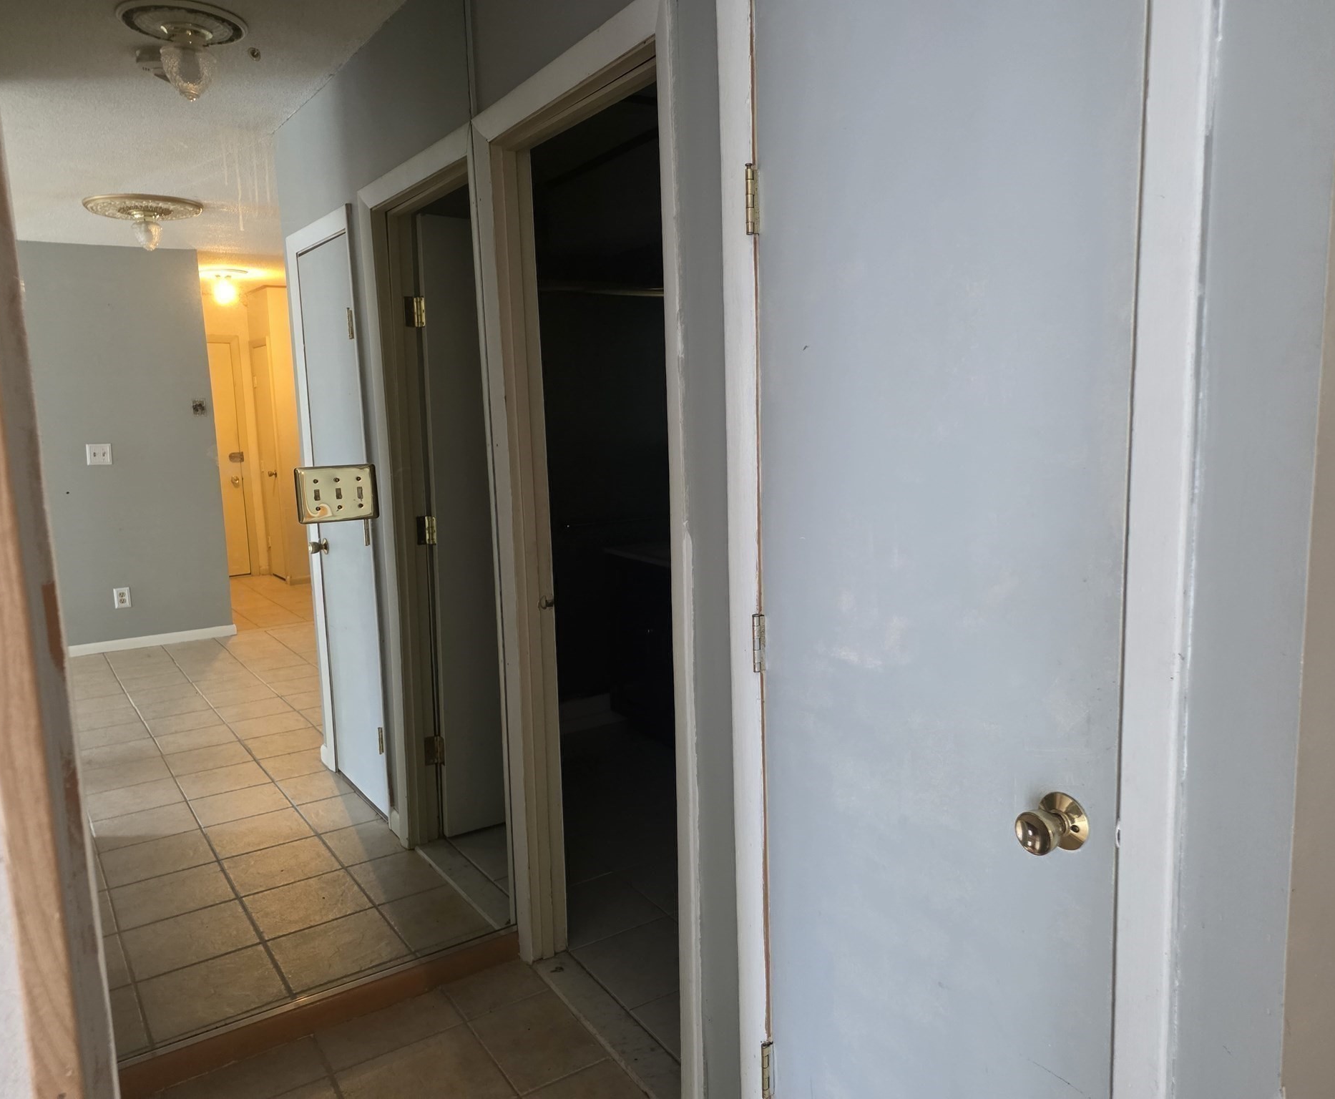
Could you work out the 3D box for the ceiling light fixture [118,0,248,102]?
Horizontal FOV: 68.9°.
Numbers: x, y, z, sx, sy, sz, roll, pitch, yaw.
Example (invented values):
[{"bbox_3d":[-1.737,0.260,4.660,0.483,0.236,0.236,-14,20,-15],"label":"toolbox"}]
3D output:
[{"bbox_3d":[-1.325,-1.356,2.689,0.320,0.200,0.320,-7,9,-34],"label":"ceiling light fixture"}]

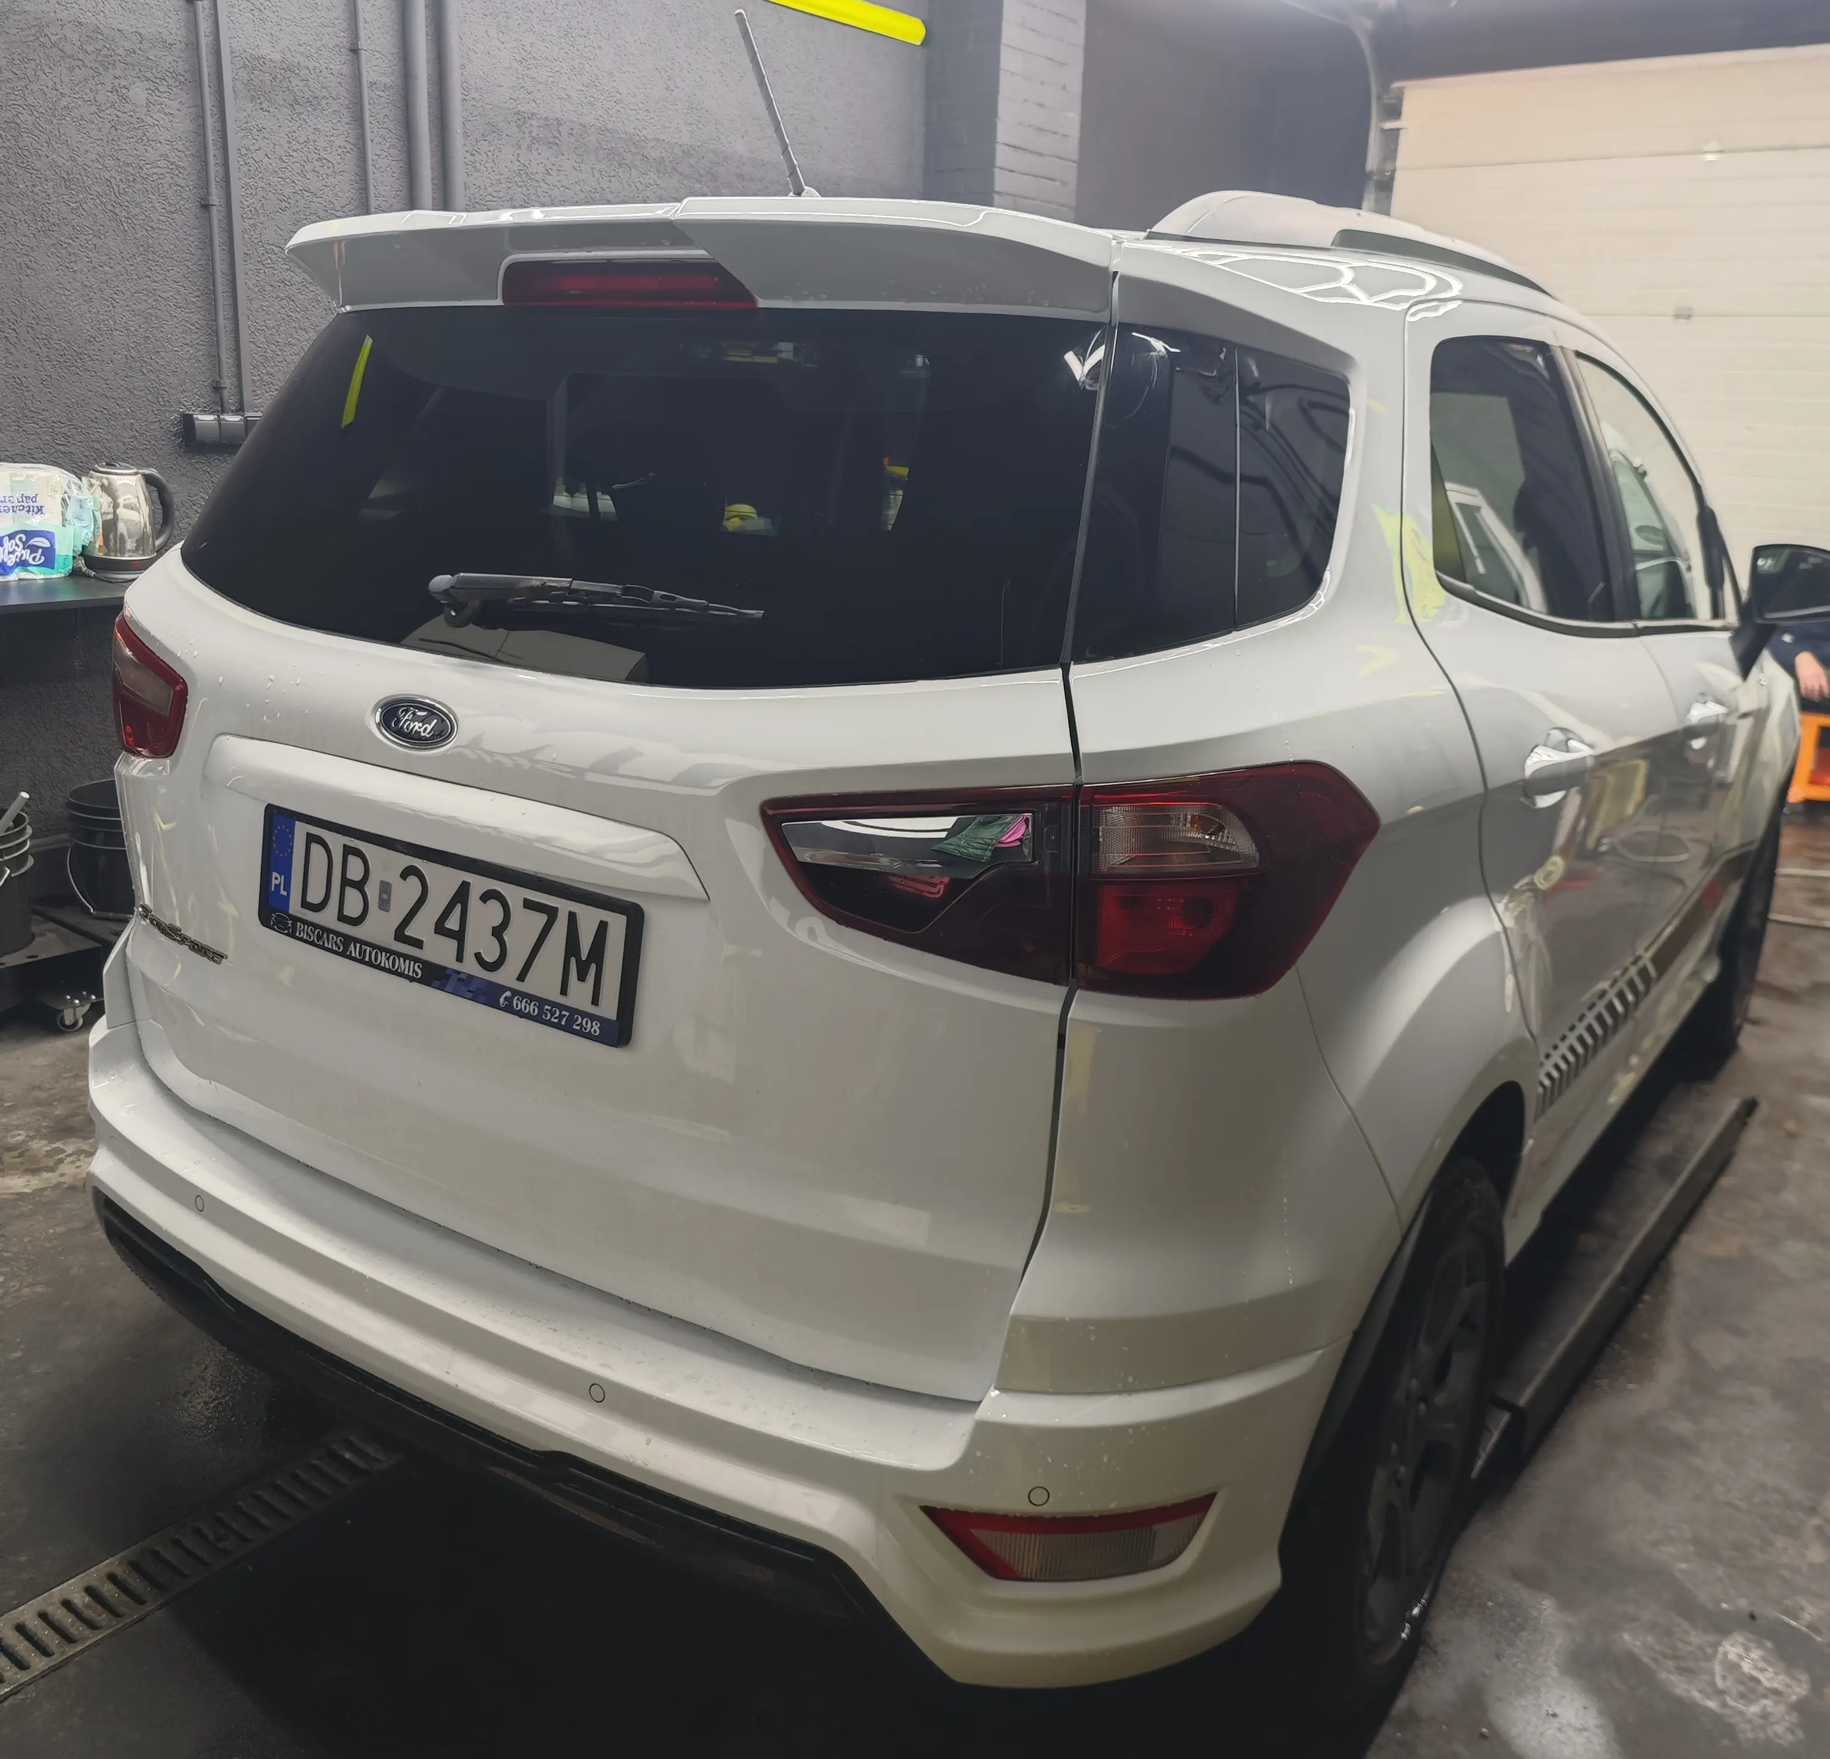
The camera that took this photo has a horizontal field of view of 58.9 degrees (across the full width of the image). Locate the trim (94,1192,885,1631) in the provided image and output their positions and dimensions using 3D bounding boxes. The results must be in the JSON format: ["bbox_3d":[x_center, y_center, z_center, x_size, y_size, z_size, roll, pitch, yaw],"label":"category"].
[{"bbox_3d":[-0.513,0.510,1.661,1.220,0.130,0.130,13,19,32],"label":"trim"}]

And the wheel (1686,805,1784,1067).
[{"bbox_3d":[1.857,0.043,3.788,0.210,0.640,0.640,13,19,32],"label":"wheel"}]

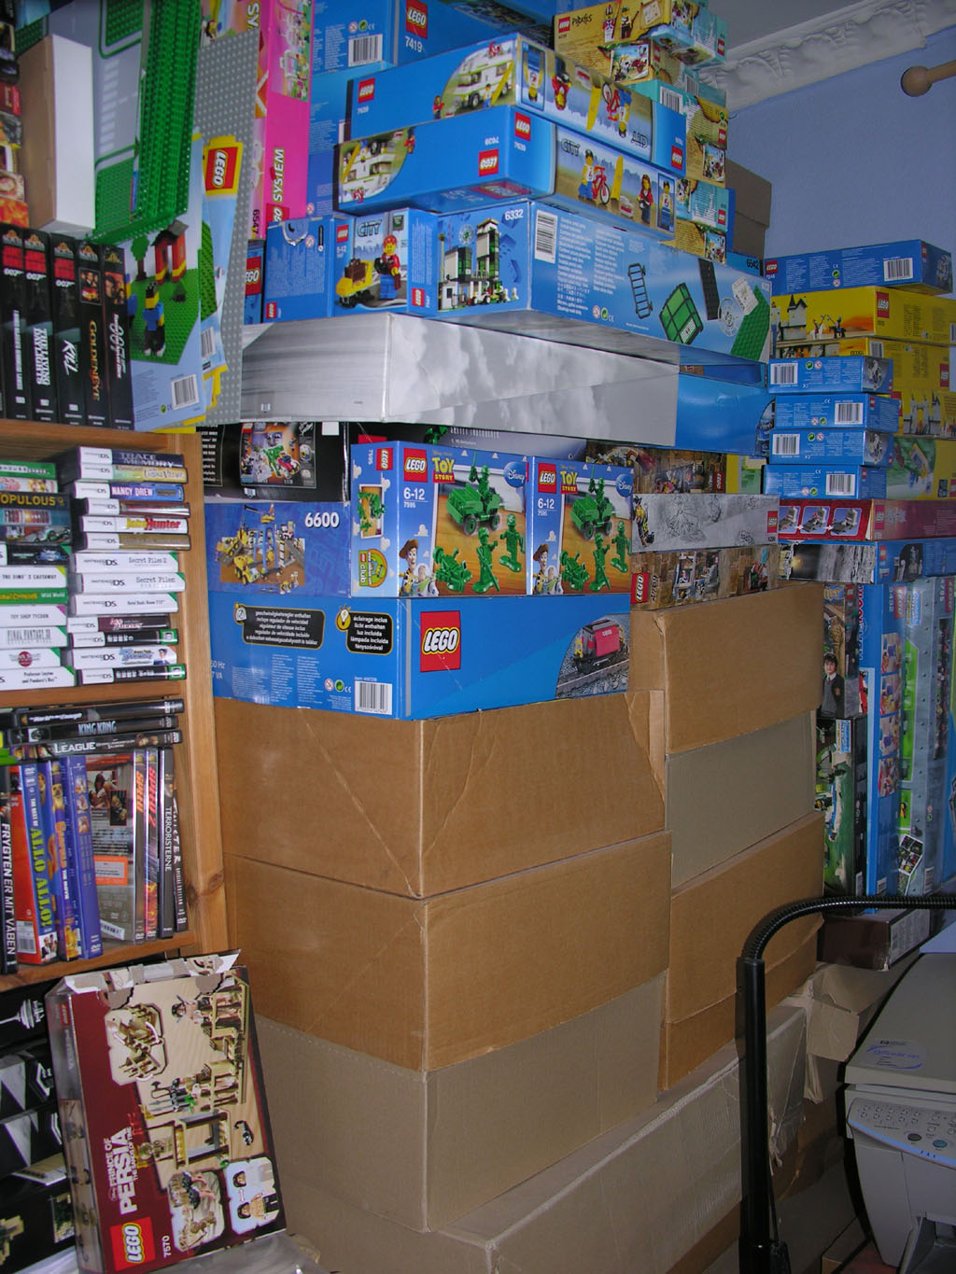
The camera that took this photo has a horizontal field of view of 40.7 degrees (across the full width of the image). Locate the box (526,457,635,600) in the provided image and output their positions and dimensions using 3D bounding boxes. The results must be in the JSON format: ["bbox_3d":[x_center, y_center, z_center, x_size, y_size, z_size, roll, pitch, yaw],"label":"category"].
[{"bbox_3d":[0.093,-0.118,1.407,0.059,0.141,0.191,3,4,39],"label":"box"}]

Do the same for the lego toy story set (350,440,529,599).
[{"bbox_3d":[-0.034,-0.110,1.254,0.059,0.141,0.191,3,4,39],"label":"lego toy story set"}]

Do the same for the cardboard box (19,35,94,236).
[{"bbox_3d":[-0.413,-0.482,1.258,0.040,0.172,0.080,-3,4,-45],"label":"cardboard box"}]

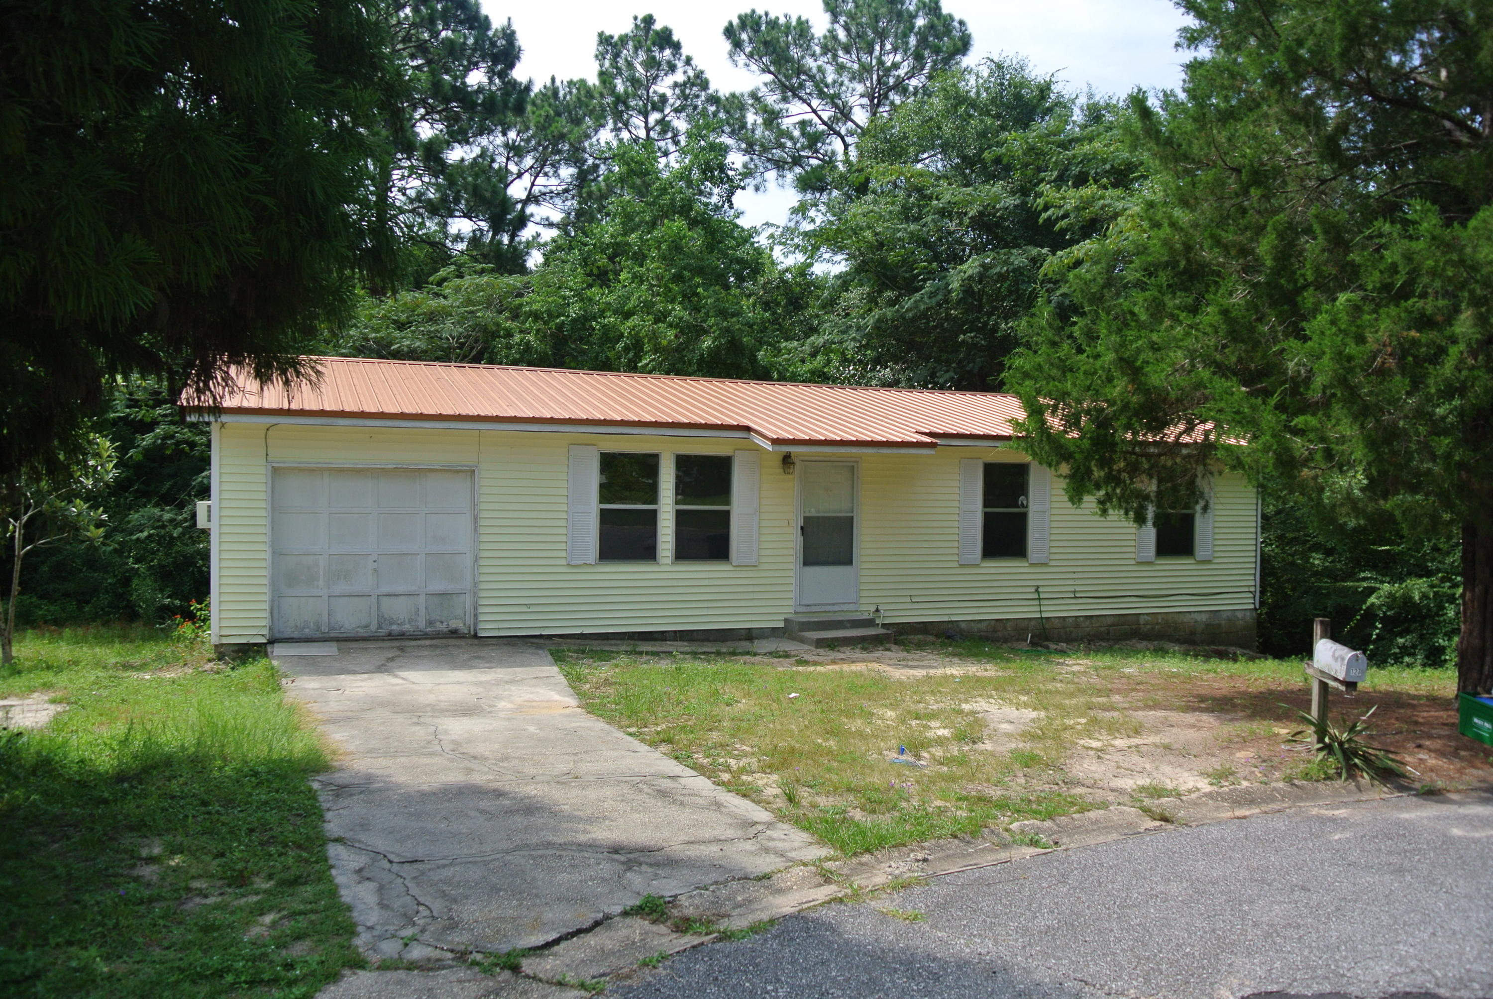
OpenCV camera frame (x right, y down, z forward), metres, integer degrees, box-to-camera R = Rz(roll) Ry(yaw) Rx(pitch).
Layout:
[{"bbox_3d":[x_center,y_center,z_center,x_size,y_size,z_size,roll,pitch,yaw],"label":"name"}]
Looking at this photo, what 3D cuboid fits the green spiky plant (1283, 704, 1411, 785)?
[{"bbox_3d":[4.760,1.845,8.880,1.020,0.470,0.950,0,0,28],"label":"green spiky plant"}]

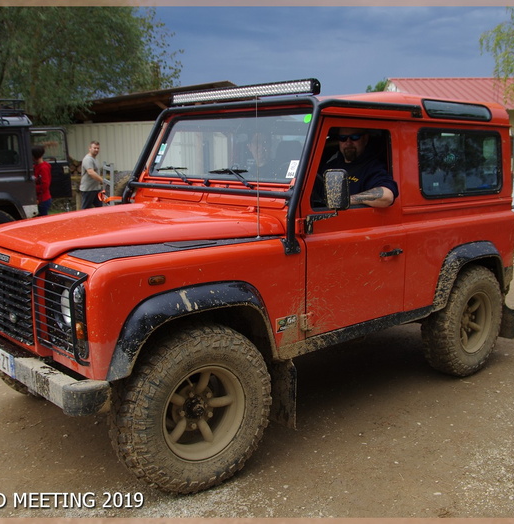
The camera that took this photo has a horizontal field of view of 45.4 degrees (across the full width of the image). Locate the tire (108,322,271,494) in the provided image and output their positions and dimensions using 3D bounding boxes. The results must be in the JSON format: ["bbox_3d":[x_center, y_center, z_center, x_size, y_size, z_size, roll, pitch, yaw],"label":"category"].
[{"bbox_3d":[-0.297,0.667,2.850,0.785,0.785,0.250,-7,12,-37],"label":"tire"}]

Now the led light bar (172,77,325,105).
[{"bbox_3d":[-0.122,-1.018,3.717,0.085,0.085,1.370,-8,12,-41],"label":"led light bar"}]

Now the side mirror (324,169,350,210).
[{"bbox_3d":[0.386,-0.352,2.981,0.135,0.205,0.070,7,11,37],"label":"side mirror"}]

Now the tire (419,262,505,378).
[{"bbox_3d":[1.465,0.416,4.389,0.785,0.785,0.250,-8,12,-41],"label":"tire"}]

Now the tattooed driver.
[{"bbox_3d":[0.430,-0.292,3.639,0.580,1.080,0.820,5,11,31],"label":"tattooed driver"}]

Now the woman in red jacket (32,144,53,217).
[{"bbox_3d":[-3.097,-0.827,8.868,0.320,1.680,0.460,2,8,12],"label":"woman in red jacket"}]

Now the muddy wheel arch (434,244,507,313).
[{"bbox_3d":[1.470,0.073,4.250,0.930,0.410,0.120,-8,12,-41],"label":"muddy wheel arch"}]

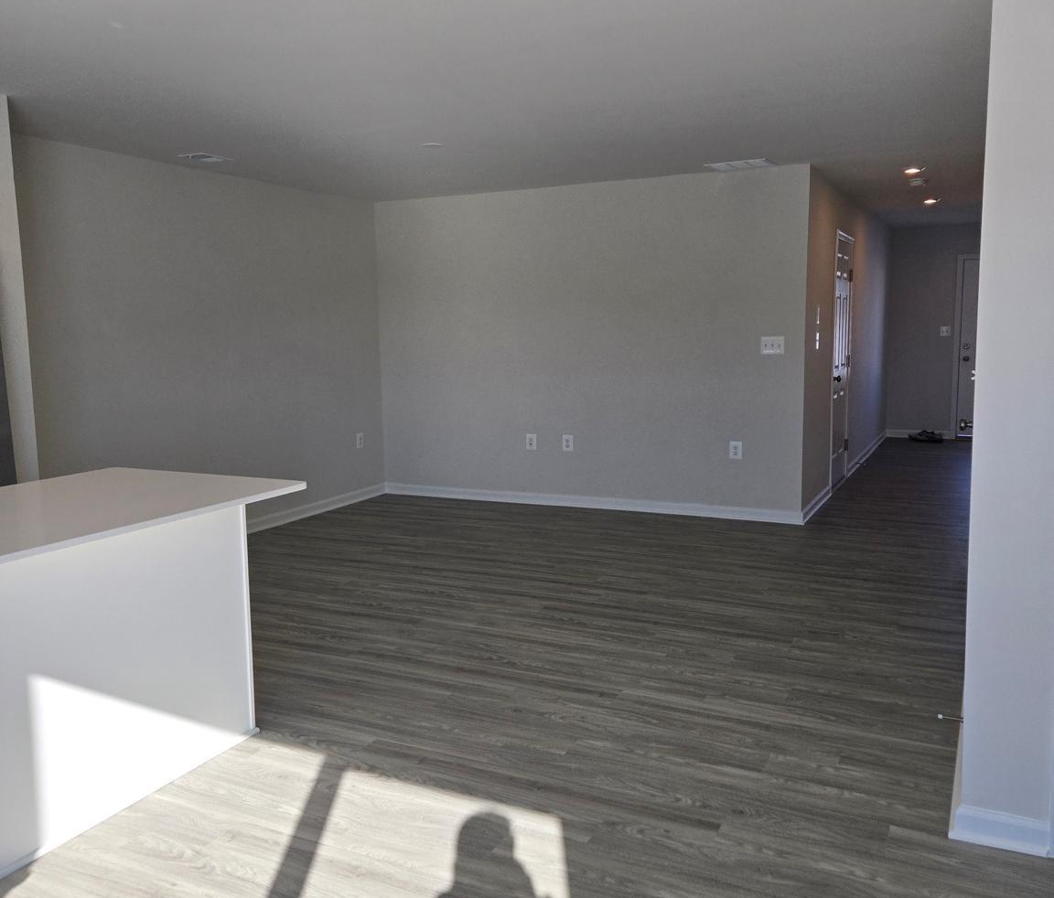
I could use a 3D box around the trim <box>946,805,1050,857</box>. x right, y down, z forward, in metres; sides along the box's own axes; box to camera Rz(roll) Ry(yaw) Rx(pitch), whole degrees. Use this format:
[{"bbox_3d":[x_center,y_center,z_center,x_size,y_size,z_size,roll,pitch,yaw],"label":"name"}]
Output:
[{"bbox_3d":[1.270,1.027,2.516,0.236,0.090,0.028,3,8,26],"label":"trim"}]

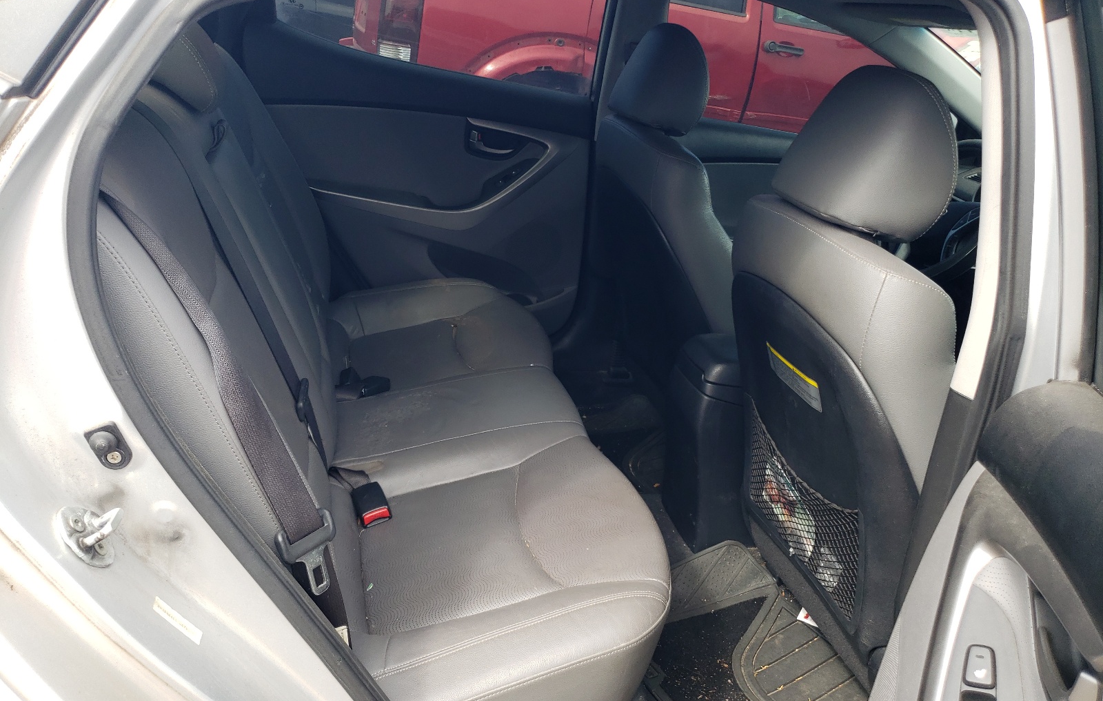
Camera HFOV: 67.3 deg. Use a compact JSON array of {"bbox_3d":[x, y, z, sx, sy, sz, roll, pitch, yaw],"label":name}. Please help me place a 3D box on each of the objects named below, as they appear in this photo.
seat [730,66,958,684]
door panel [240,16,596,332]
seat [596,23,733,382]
[{"bbox_3d":[0.675,0.077,1.273,0.840,0.930,0.530,2,24,-17],"label":"seat"},{"bbox_3d":[-0.309,-0.360,1.958,0.810,0.670,0.130,2,24,-17],"label":"door panel"},{"bbox_3d":[0.498,-0.214,1.896,0.840,0.930,0.530,2,24,-17],"label":"seat"}]

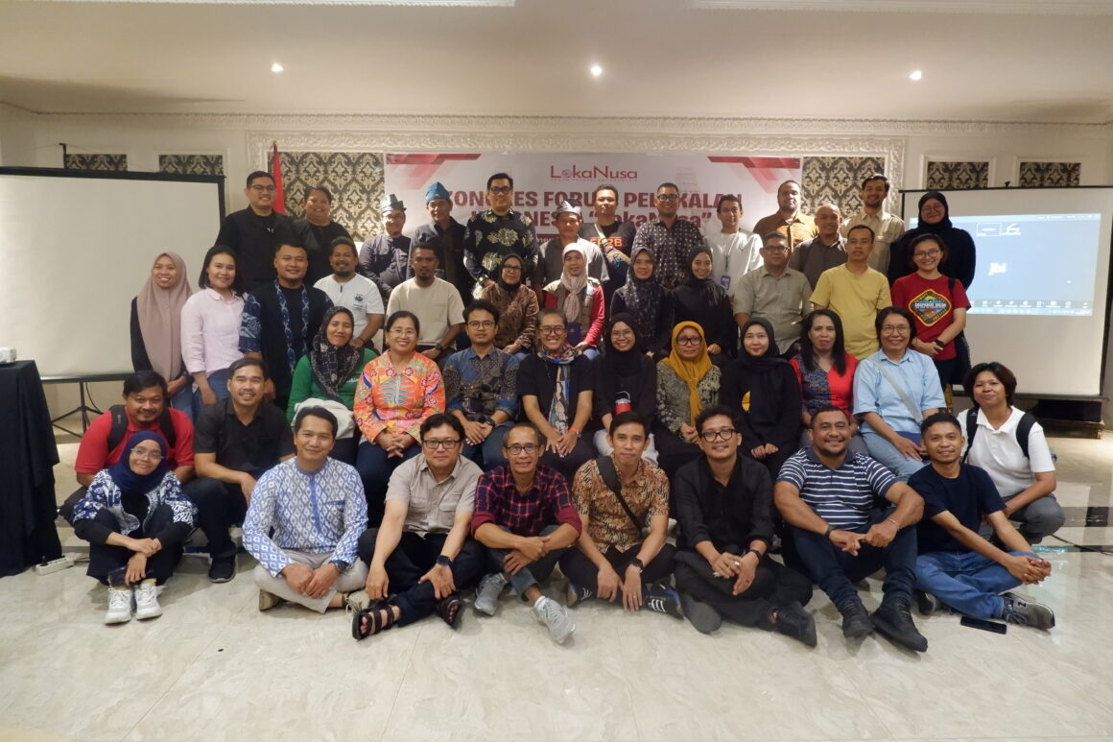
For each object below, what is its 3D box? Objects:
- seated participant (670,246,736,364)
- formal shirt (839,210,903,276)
[{"bbox_3d":[0.953,-0.180,4.632,0.460,1.240,0.750,1,7,6],"label":"seated participant"},{"bbox_3d":[2.223,-0.768,4.999,0.510,0.720,0.280,2,6,21],"label":"formal shirt"}]

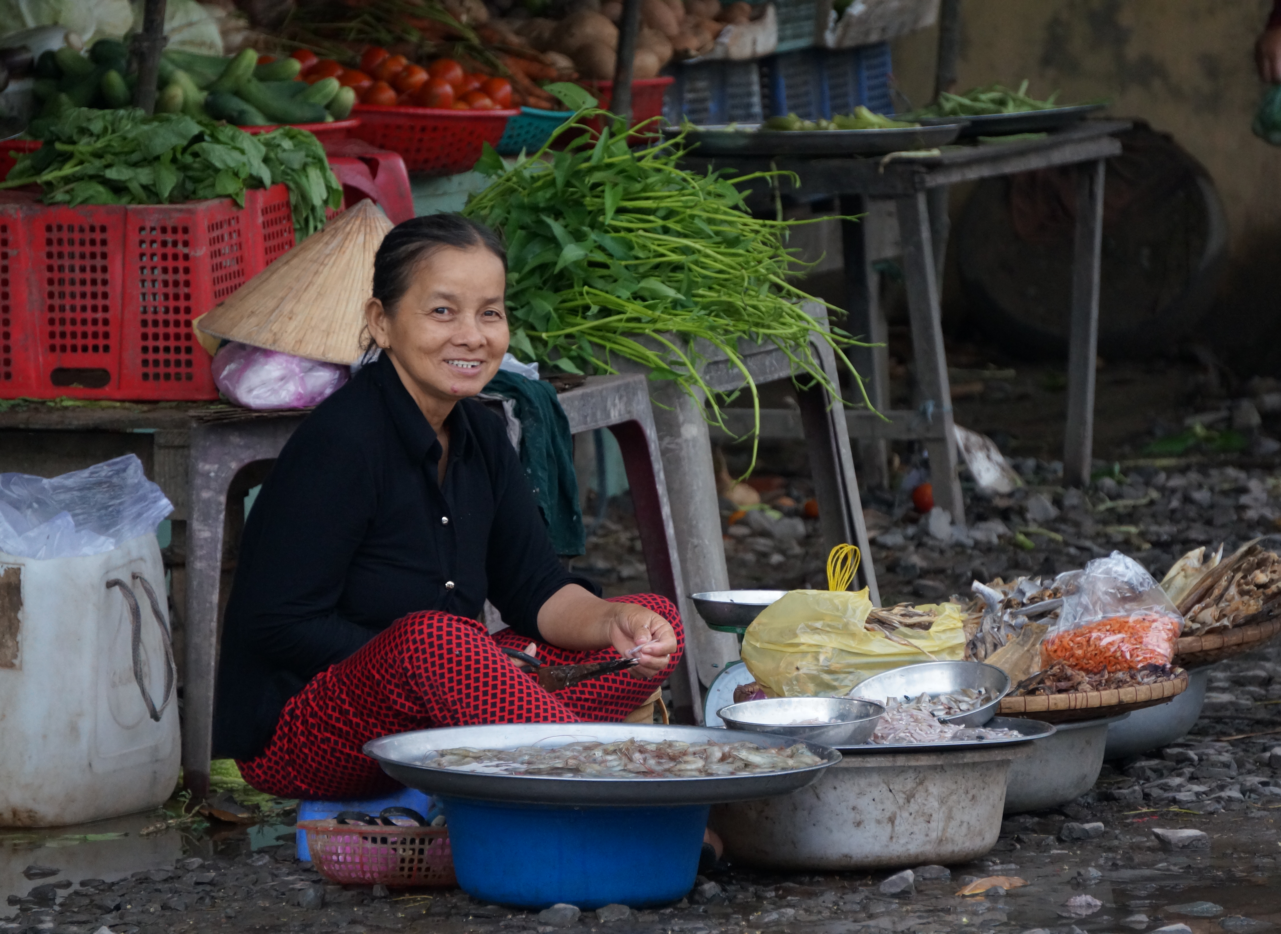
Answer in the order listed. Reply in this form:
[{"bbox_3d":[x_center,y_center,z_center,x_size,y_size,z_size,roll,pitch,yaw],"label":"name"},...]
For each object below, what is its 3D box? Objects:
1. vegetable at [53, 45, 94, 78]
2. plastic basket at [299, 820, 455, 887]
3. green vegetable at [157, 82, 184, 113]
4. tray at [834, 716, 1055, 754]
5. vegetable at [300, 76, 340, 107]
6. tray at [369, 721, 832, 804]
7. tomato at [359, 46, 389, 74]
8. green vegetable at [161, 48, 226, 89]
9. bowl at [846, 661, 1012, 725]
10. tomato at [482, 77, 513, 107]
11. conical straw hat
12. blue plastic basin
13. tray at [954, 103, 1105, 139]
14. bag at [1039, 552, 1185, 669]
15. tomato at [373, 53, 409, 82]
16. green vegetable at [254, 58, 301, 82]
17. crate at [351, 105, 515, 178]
[{"bbox_3d":[-0.833,-0.594,17.900,0.110,0.036,0.036,32,-9,-23],"label":"vegetable"},{"bbox_3d":[-0.291,0.442,13.930,0.200,0.072,0.200,0,5,0],"label":"plastic basket"},{"bbox_3d":[-0.661,-0.521,17.150,0.042,0.046,0.110,0,5,6],"label":"green vegetable"},{"bbox_3d":[0.264,0.336,14.601,0.475,0.033,0.475,-3,4,0],"label":"tray"},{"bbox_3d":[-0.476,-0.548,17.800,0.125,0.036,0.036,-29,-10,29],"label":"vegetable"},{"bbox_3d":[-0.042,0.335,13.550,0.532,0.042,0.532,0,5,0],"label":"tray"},{"bbox_3d":[-0.383,-0.583,17.500,0.045,0.043,0.045,-1,5,0],"label":"tomato"},{"bbox_3d":[-0.559,-0.504,15.420,0.130,0.040,0.040,15,7,9],"label":"green vegetable"},{"bbox_3d":[0.351,0.295,14.689,0.200,0.052,0.200,-7,20,2],"label":"bowl"},{"bbox_3d":[-0.198,-0.518,16.850,0.046,0.047,0.046,0,5,0],"label":"tomato"},{"bbox_3d":[-0.359,-0.246,15.400,0.390,0.190,0.390,8,7,0],"label":"conical straw hat"},{"bbox_3d":[-0.069,0.420,13.550,0.300,0.125,0.300,0,5,0],"label":"blue plastic basin"},{"bbox_3d":[0.547,-0.541,19.100,0.370,0.040,0.370,-1,5,0],"label":"tray"},{"bbox_3d":[0.587,0.180,15.150,0.175,0.150,0.140,-1,5,0],"label":"bag"},{"bbox_3d":[-0.377,-0.600,18.300,0.056,0.052,0.056,0,5,0],"label":"tomato"},{"bbox_3d":[-0.542,-0.584,17.900,0.125,0.034,0.034,-12,0,20],"label":"green vegetable"},{"bbox_3d":[-0.306,-0.492,18.300,0.270,0.098,0.270,0,5,0],"label":"crate"}]

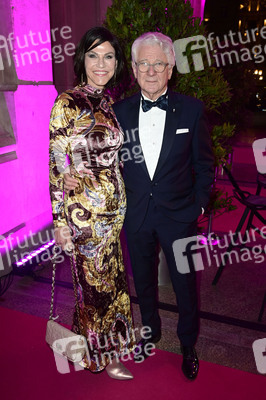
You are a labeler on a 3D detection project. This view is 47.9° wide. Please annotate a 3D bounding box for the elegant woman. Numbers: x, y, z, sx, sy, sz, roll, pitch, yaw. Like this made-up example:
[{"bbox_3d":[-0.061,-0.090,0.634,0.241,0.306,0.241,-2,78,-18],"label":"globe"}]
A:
[{"bbox_3d":[-0.171,0.086,1.526,0.460,1.742,0.360,-9,17,-32],"label":"elegant woman"}]

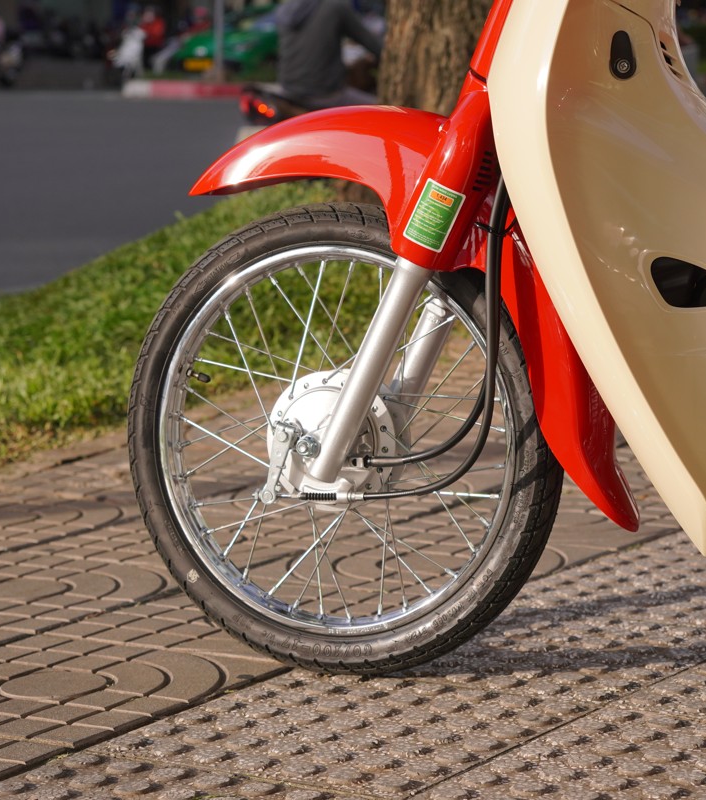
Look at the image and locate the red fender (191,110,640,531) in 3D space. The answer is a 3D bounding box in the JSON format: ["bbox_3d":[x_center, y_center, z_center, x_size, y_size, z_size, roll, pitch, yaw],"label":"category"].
[{"bbox_3d":[0.064,-0.102,2.887,0.570,0.467,0.170,4,7,24],"label":"red fender"}]

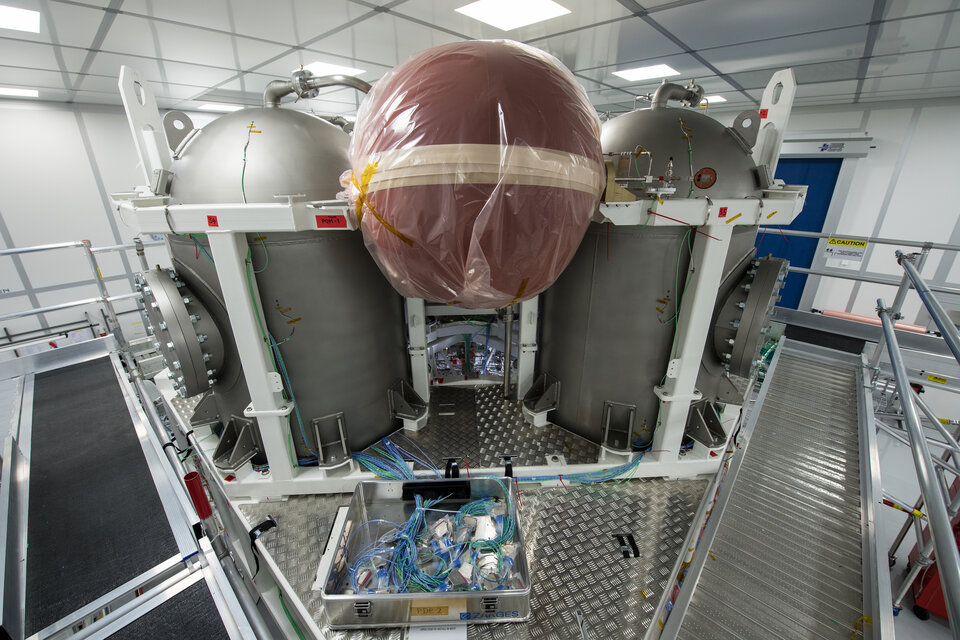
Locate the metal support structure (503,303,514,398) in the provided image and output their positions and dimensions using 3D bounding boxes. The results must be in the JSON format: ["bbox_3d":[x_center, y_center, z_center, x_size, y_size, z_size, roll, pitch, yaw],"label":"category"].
[{"bbox_3d":[0.182,0.169,2.409,0.050,0.750,0.050,-1,21,-2],"label":"metal support structure"}]

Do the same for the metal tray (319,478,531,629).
[{"bbox_3d":[-0.195,0.936,1.568,0.720,0.180,0.510,-2,21,-3],"label":"metal tray"}]

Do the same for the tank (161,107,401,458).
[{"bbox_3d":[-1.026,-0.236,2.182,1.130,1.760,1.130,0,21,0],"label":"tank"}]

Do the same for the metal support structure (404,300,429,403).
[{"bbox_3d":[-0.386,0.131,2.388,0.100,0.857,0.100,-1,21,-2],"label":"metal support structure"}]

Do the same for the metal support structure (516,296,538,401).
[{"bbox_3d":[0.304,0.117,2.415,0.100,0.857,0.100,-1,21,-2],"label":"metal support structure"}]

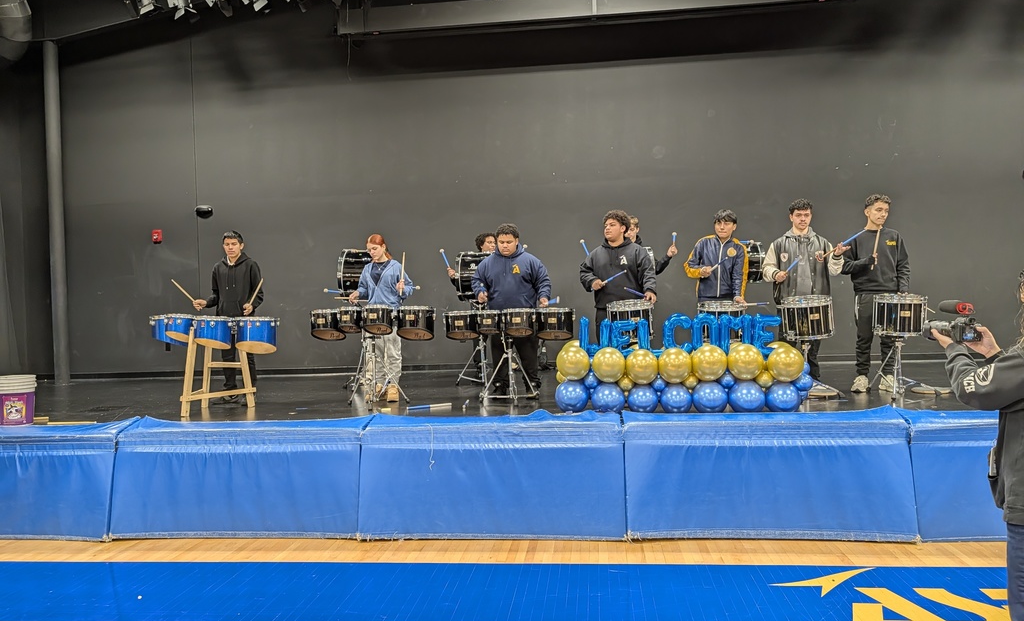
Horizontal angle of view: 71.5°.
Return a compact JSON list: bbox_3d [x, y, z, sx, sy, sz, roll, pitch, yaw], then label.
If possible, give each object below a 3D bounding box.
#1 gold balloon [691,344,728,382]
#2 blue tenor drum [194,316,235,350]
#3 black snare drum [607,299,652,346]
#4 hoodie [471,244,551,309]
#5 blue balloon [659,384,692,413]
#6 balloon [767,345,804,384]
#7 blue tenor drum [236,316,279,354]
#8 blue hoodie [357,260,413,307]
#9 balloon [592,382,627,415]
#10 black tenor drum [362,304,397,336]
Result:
[{"bbox_3d":[1.468,0.387,5.260,0.250,0.270,0.260,-2,0,6],"label":"gold balloon"},{"bbox_3d":[-2.569,0.189,6.120,0.335,0.290,0.335,-2,0,7],"label":"blue tenor drum"},{"bbox_3d":[1.051,0.102,6.280,0.395,0.325,0.395,-3,9,6],"label":"black snare drum"},{"bbox_3d":[-0.014,-0.301,6.680,0.750,0.660,0.420,-2,1,5],"label":"hoodie"},{"bbox_3d":[1.174,0.626,5.080,0.228,0.220,0.228,-2,0,7],"label":"blue balloon"},{"bbox_3d":[1.938,0.381,5.020,0.250,0.255,0.250,-2,0,6],"label":"balloon"},{"bbox_3d":[-2.244,0.220,6.250,0.380,0.335,0.380,-2,0,7],"label":"blue tenor drum"},{"bbox_3d":[-1.194,-0.231,6.580,0.520,0.500,0.360,-2,0,9],"label":"blue hoodie"},{"bbox_3d":[0.738,0.666,5.440,0.255,0.255,0.255,-2,1,7],"label":"balloon"},{"bbox_3d":[-1.149,0.082,6.120,0.285,0.255,0.285,-2,0,12],"label":"black tenor drum"}]

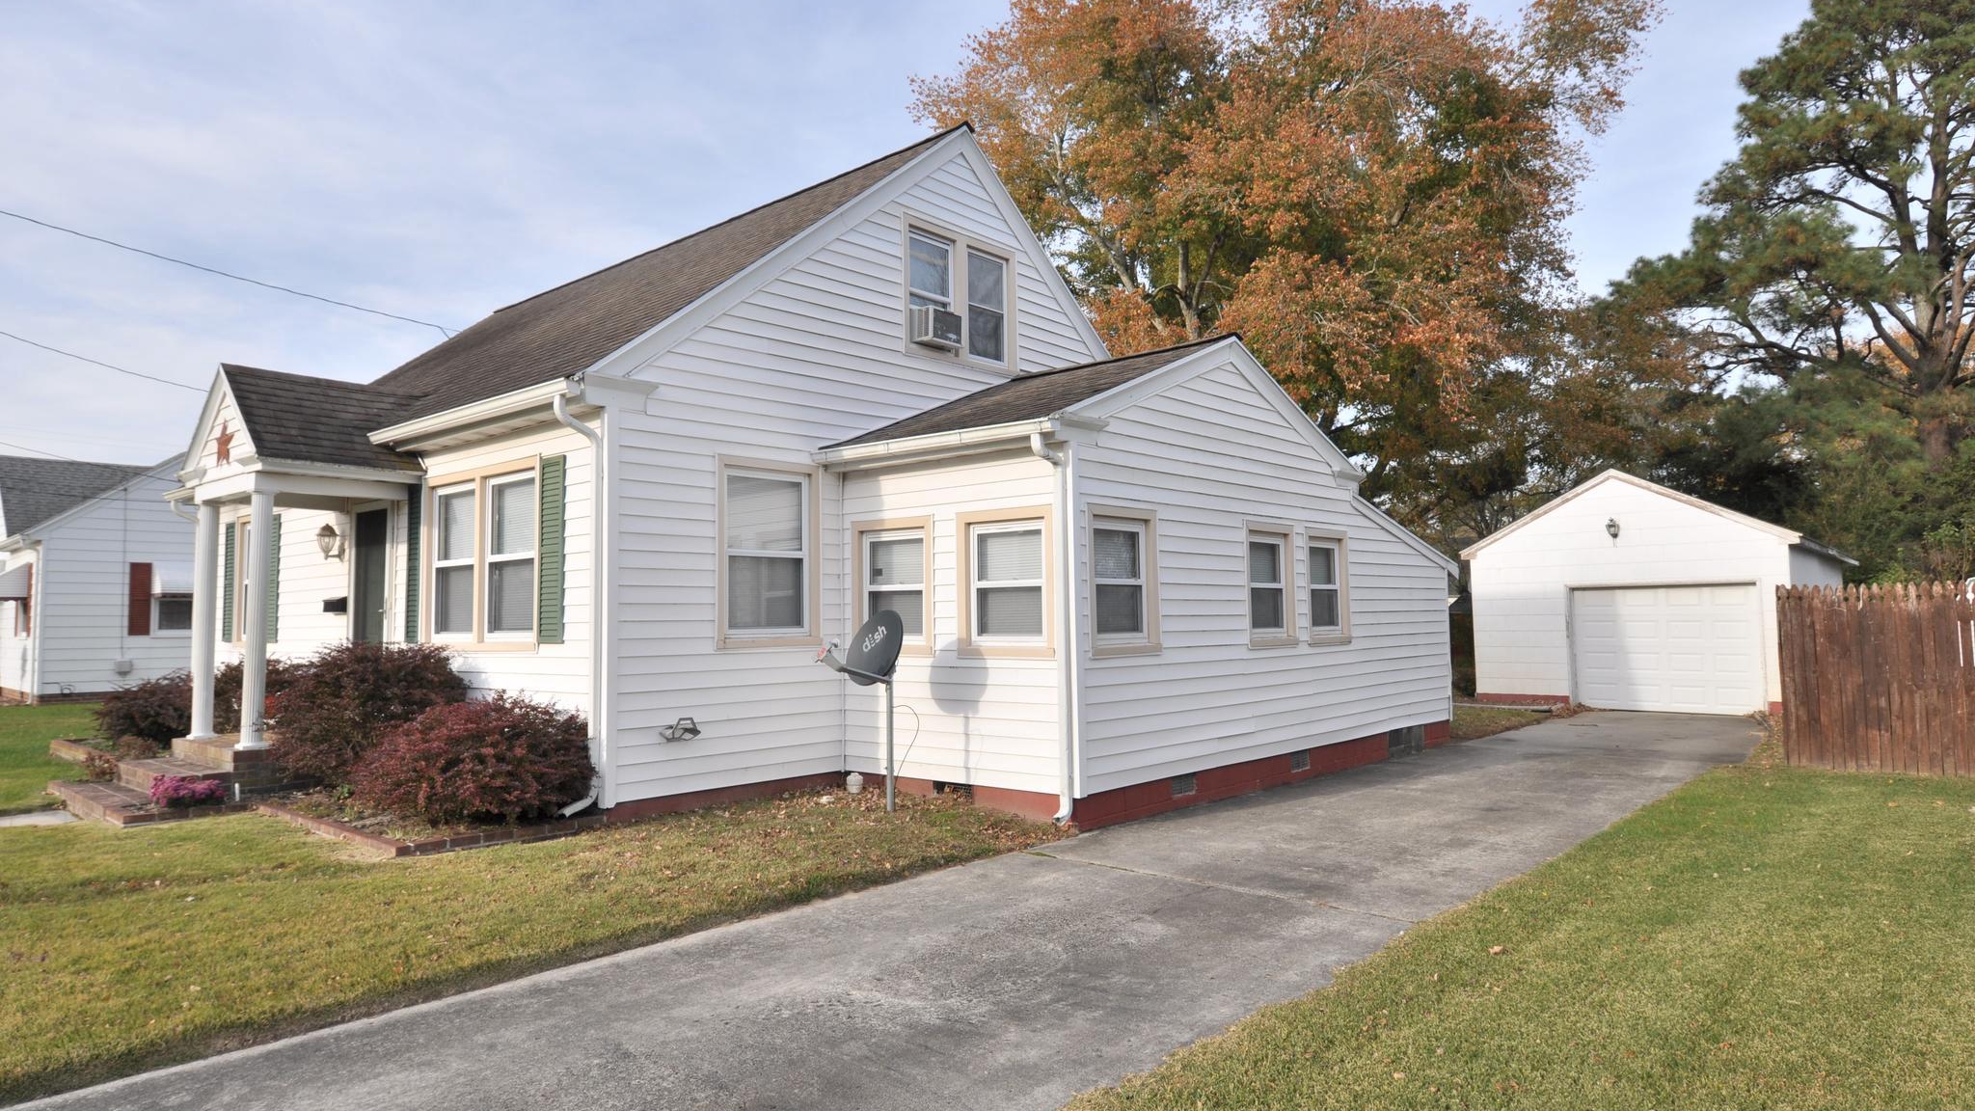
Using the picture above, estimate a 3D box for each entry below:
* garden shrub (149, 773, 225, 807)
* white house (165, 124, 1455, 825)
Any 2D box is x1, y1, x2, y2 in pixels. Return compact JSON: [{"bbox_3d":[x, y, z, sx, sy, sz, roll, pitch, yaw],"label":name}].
[{"bbox_3d":[-6.451,1.887,9.285,0.490,0.284,0.542,-3,-4,41],"label":"garden shrub"},{"bbox_3d":[-2.528,-0.877,13.796,12.191,6.308,11.287,-3,-4,41],"label":"white house"}]

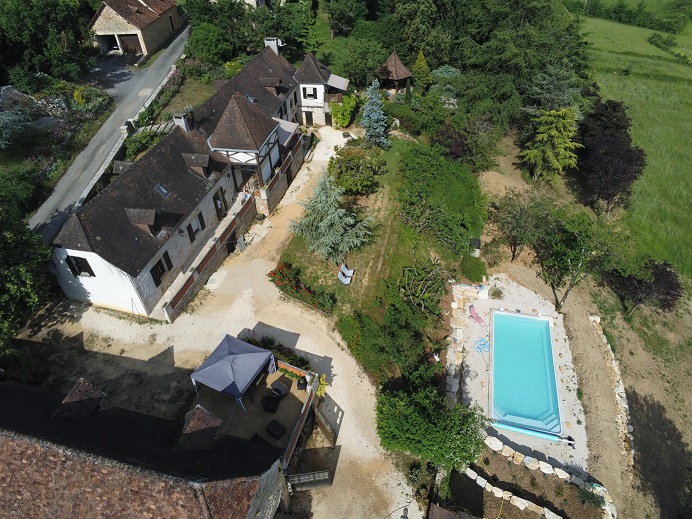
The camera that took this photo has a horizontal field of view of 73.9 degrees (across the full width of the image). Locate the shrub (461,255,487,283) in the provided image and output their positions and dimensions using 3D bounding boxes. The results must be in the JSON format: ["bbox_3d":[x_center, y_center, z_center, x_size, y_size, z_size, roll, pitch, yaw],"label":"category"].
[{"bbox_3d":[9.303,0.506,33.401,1.813,1.859,1.813,-1,44,0],"label":"shrub"}]

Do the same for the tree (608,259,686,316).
[{"bbox_3d":[19.821,2.370,31.001,4.300,4.100,4.300,-2,39,2],"label":"tree"}]

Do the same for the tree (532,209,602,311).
[{"bbox_3d":[14.457,0.677,30.015,4.700,7.000,4.700,-1,44,0],"label":"tree"}]

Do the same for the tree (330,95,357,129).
[{"bbox_3d":[-0.298,-18.156,56.686,3.100,3.800,2.900,-2,39,2],"label":"tree"}]

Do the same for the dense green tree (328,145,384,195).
[{"bbox_3d":[0.911,-8.552,44.316,5.560,3.660,5.560,-2,39,2],"label":"dense green tree"}]

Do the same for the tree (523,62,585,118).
[{"bbox_3d":[22.469,-17.117,50.530,5.700,7.900,5.700,-2,39,2],"label":"tree"}]

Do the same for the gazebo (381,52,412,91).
[{"bbox_3d":[5.972,-23.219,56.839,4.265,5.055,4.265,-1,44,0],"label":"gazebo"}]

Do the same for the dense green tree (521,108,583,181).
[{"bbox_3d":[18.855,-10.241,42.282,5.700,6.900,5.700,-1,44,0],"label":"dense green tree"}]

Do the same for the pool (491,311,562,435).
[{"bbox_3d":[11.149,7.100,29.245,3.986,1.200,8.422,9,45,10],"label":"pool"}]

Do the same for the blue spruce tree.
[{"bbox_3d":[3.047,-14.875,46.410,3.134,6.818,3.134,-1,44,0],"label":"blue spruce tree"}]

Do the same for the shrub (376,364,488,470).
[{"bbox_3d":[4.435,8.065,24.057,5.650,3.100,5.300,-2,39,2],"label":"shrub"}]

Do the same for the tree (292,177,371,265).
[{"bbox_3d":[-1.185,-3.656,34.728,6.499,6.464,6.499,-1,44,0],"label":"tree"}]

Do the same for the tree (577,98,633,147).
[{"bbox_3d":[25.895,-12.619,46.462,4.500,6.700,4.500,-2,39,2],"label":"tree"}]

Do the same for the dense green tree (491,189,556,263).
[{"bbox_3d":[12.881,-2.099,34.242,4.200,5.800,4.200,-2,39,2],"label":"dense green tree"}]

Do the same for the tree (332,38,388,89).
[{"bbox_3d":[1.765,-24.908,57.895,7.256,5.117,7.256,-1,44,0],"label":"tree"}]

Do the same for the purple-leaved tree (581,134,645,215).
[{"bbox_3d":[22.750,-6.832,39.502,4.600,6.700,4.600,-2,39,2],"label":"purple-leaved tree"}]

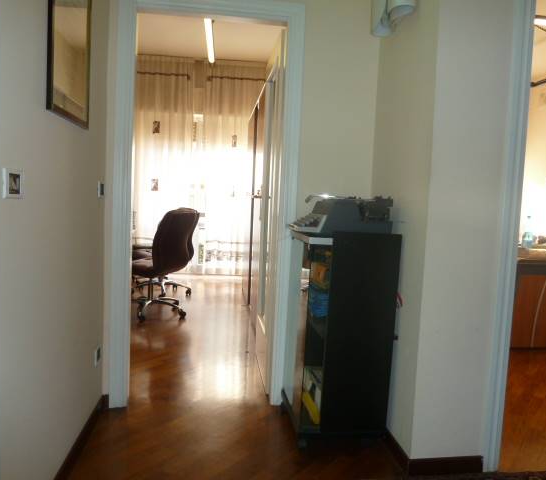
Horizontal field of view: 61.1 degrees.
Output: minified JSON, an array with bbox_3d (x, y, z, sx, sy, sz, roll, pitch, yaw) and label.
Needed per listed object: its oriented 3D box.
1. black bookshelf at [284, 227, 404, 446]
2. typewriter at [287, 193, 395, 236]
[{"bbox_3d":[0.327,0.458,2.401,0.440,1.020,0.480,2,4,-8],"label":"black bookshelf"},{"bbox_3d":[0.334,-0.122,2.350,0.430,0.200,0.410,2,4,-8],"label":"typewriter"}]

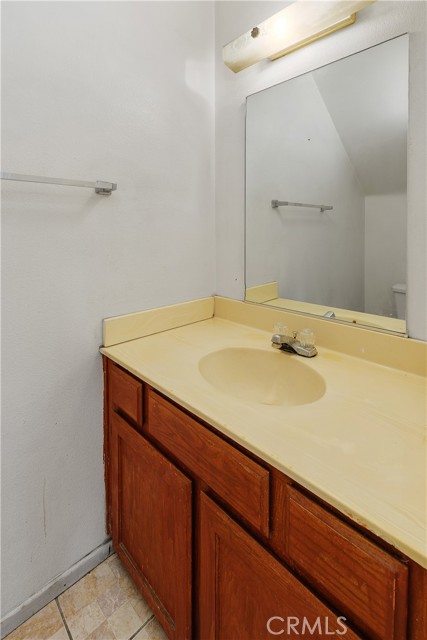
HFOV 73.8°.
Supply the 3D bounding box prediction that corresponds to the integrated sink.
[{"bbox_3d":[0.136,0.225,0.900,0.406,0.140,0.314,16,24,40],"label":"integrated sink"}]

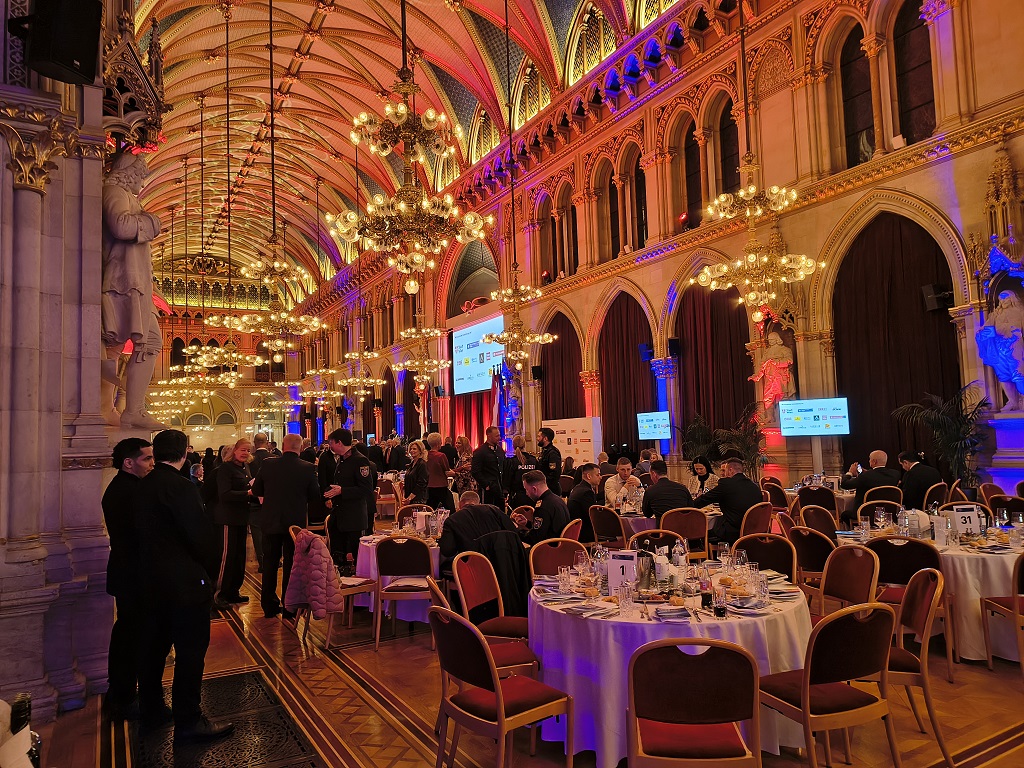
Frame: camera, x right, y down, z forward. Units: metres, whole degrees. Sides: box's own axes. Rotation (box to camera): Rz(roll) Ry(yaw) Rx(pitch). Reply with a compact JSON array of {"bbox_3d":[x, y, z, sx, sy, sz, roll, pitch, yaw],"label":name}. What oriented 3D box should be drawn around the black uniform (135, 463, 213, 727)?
[{"bbox_3d":[-2.058,1.280,4.317,0.480,1.550,0.340,-3,-5,18],"label":"black uniform"}]

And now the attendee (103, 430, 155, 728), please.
[{"bbox_3d":[-2.428,1.226,4.628,0.500,1.750,0.360,-6,-6,42],"label":"attendee"}]

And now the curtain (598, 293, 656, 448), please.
[{"bbox_3d":[3.965,-0.213,24.729,0.300,5.950,3.100,0,-5,-30],"label":"curtain"}]

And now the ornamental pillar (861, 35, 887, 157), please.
[{"bbox_3d":[8.408,-6.567,16.273,0.380,2.800,0.380,0,-5,-30],"label":"ornamental pillar"}]

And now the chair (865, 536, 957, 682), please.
[{"bbox_3d":[2.814,1.499,4.969,0.460,0.900,0.530,-5,-5,36],"label":"chair"}]

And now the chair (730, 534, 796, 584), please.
[{"bbox_3d":[1.597,1.470,4.739,0.570,0.880,0.490,2,-6,-45],"label":"chair"}]

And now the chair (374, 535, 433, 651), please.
[{"bbox_3d":[-0.845,1.690,5.941,0.470,0.900,0.560,-3,-4,9],"label":"chair"}]

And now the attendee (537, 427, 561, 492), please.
[{"bbox_3d":[0.517,1.437,9.469,0.380,1.720,0.520,-2,-4,-7],"label":"attendee"}]

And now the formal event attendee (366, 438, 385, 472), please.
[{"bbox_3d":[-3.833,2.449,20.084,0.520,1.770,0.360,-4,-5,25],"label":"formal event attendee"}]

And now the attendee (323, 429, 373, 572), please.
[{"bbox_3d":[-1.560,1.299,6.625,0.420,1.766,0.520,1,-5,-35],"label":"attendee"}]

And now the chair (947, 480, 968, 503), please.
[{"bbox_3d":[5.475,1.656,8.838,0.570,0.880,0.490,-4,-5,30],"label":"chair"}]

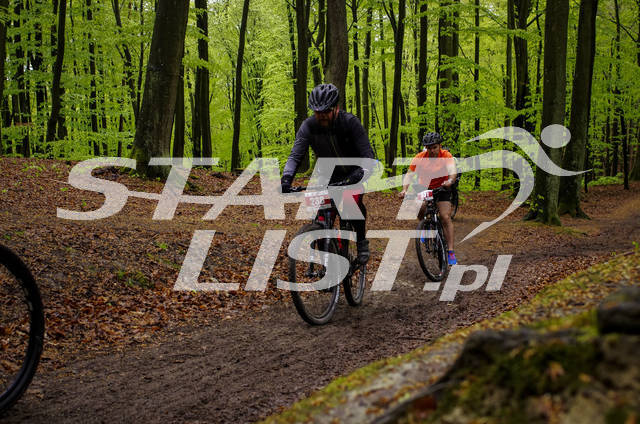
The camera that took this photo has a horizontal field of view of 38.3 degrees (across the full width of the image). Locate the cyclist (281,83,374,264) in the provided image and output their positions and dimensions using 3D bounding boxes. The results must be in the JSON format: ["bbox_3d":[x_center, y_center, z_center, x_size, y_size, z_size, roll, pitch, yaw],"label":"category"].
[{"bbox_3d":[0.130,-0.280,7.120,0.720,1.390,0.820,2,0,19],"label":"cyclist"}]

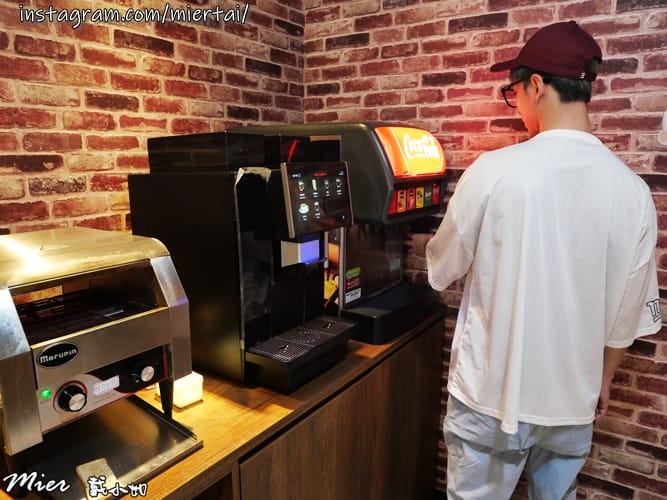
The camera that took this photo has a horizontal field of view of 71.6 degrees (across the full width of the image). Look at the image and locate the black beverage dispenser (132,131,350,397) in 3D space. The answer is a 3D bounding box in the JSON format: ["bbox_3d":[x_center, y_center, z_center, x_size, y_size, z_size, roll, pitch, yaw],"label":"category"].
[{"bbox_3d":[-0.242,-0.014,1.383,0.580,0.643,0.395,9,15,33],"label":"black beverage dispenser"}]

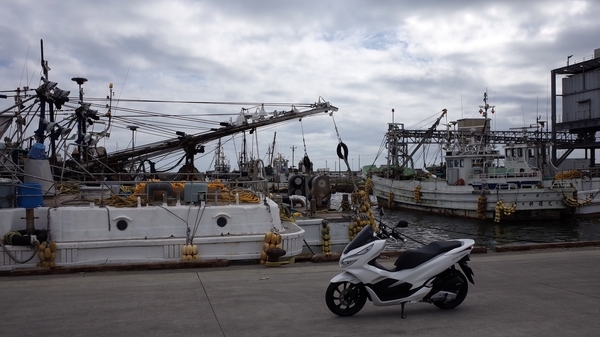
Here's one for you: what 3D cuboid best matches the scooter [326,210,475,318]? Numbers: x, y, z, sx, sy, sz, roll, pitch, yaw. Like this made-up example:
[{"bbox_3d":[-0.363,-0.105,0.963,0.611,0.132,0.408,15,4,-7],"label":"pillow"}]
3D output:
[{"bbox_3d":[1.237,1.137,5.497,1.920,1.190,0.750,0,-1,-12],"label":"scooter"}]

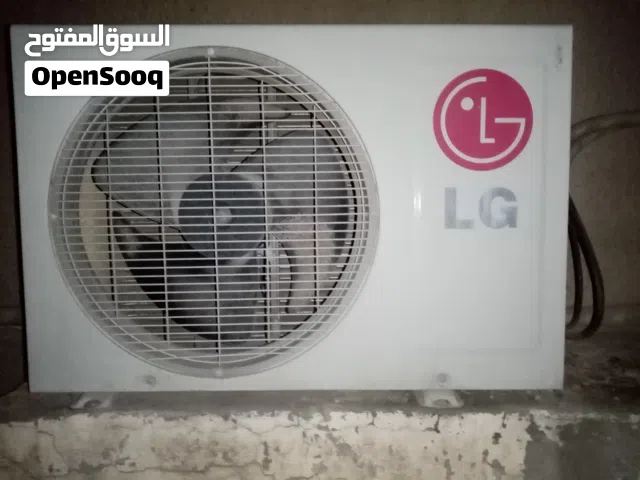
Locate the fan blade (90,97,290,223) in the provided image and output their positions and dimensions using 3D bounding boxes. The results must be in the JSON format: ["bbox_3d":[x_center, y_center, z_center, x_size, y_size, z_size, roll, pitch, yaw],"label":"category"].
[{"bbox_3d":[-0.181,-0.113,0.688,0.279,0.174,0.065,0,4,0],"label":"fan blade"}]

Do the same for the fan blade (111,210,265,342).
[{"bbox_3d":[-0.188,0.052,0.699,0.218,0.189,0.065,0,4,0],"label":"fan blade"}]

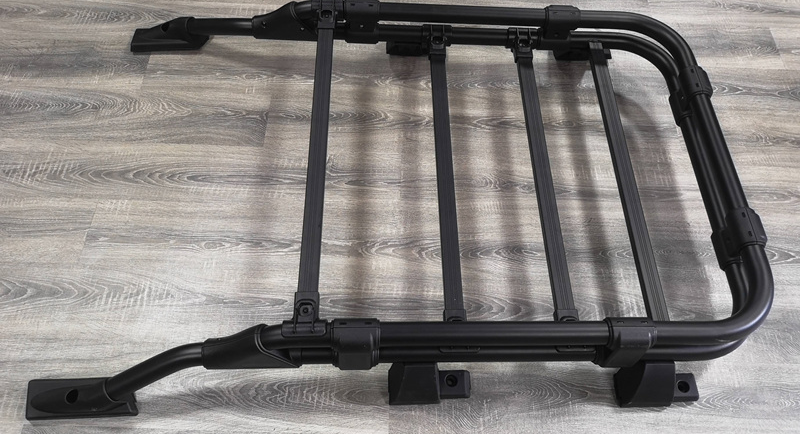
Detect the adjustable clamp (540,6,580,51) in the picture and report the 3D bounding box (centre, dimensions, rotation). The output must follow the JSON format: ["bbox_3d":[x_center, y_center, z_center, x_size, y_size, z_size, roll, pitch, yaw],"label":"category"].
[{"bbox_3d":[0.473,-0.556,1.846,0.102,0.145,0.074,1,60,-2],"label":"adjustable clamp"}]

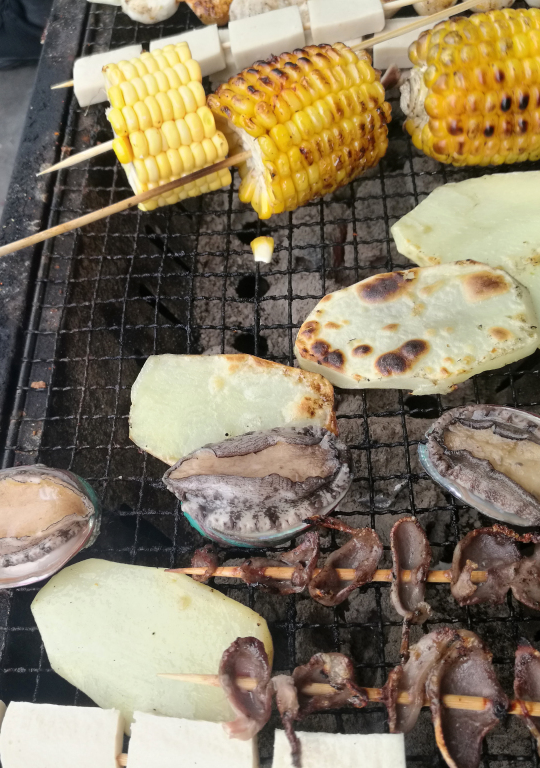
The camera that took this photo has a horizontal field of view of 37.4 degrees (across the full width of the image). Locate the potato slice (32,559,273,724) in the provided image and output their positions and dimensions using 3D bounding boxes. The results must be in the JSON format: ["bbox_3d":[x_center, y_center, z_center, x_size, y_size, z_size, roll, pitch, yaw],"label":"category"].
[{"bbox_3d":[-0.034,0.072,0.218,0.071,0.006,0.044,15,59,15],"label":"potato slice"}]

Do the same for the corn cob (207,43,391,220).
[{"bbox_3d":[0.011,-0.095,0.296,0.049,0.052,0.052,-27,58,-12],"label":"corn cob"}]

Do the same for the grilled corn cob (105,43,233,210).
[{"bbox_3d":[-0.041,-0.096,0.302,0.033,0.054,0.054,-22,57,-9],"label":"grilled corn cob"}]

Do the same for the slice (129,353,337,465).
[{"bbox_3d":[-0.012,0.011,0.257,0.067,0.006,0.046,6,57,10],"label":"slice"}]

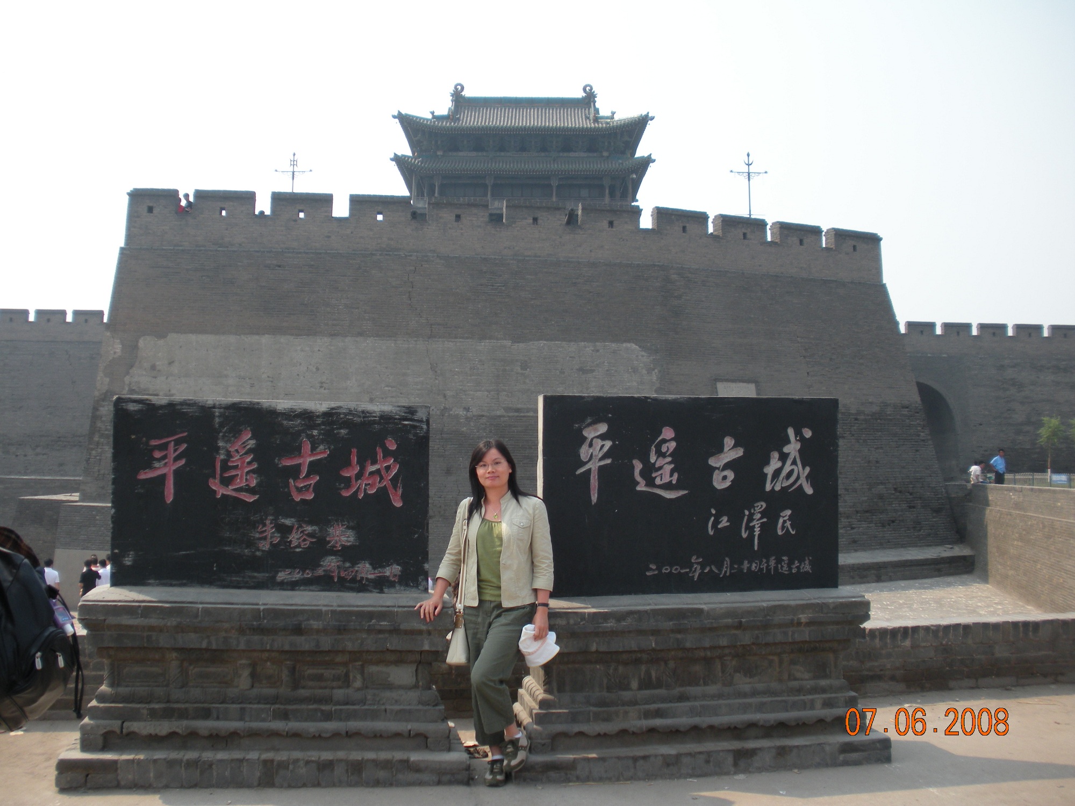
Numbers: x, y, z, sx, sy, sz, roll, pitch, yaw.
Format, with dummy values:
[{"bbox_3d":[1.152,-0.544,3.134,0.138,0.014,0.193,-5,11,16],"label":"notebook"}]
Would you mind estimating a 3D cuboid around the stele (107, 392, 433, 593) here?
[{"bbox_3d":[-1.301,0.455,5.518,1.534,0.921,0.100,1,-1,-3],"label":"stele"}]

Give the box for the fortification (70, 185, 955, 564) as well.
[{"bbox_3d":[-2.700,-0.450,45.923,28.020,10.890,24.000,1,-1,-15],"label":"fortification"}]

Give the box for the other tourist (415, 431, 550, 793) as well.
[{"bbox_3d":[-0.250,0.970,5.322,0.640,1.610,0.400,0,-1,6],"label":"other tourist"}]

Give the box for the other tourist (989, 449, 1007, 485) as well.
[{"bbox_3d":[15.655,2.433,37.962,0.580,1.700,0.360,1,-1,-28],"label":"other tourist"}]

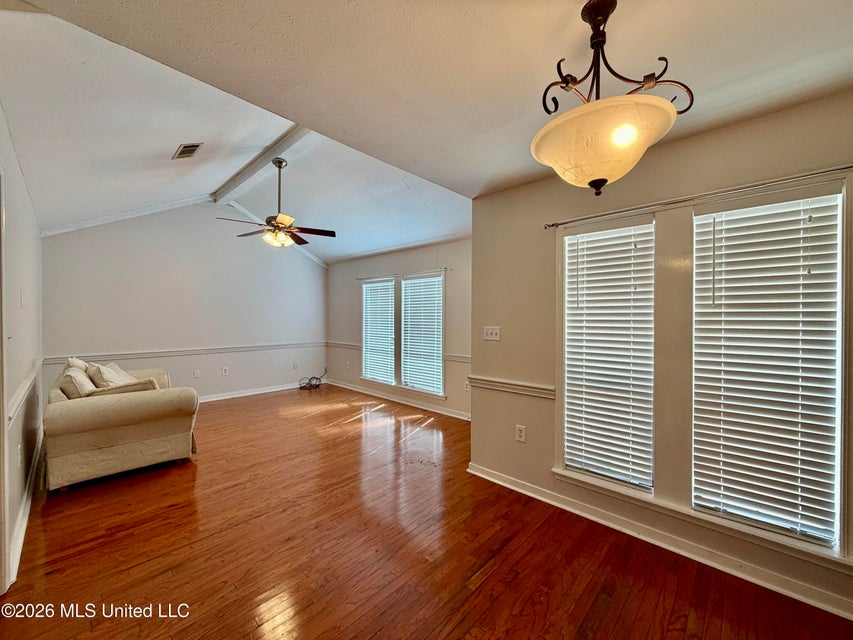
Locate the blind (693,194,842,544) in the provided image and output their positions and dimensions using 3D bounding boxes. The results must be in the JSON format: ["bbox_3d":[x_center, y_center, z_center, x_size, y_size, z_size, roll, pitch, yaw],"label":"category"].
[{"bbox_3d":[1.742,0.235,1.806,0.548,1.656,0.063,0,0,44],"label":"blind"}]

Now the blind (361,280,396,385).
[{"bbox_3d":[-0.836,0.205,5.967,0.882,1.704,0.063,0,0,44],"label":"blind"}]

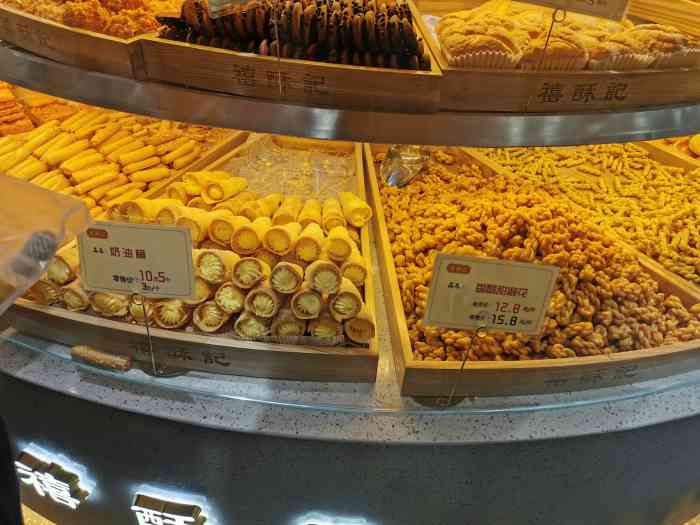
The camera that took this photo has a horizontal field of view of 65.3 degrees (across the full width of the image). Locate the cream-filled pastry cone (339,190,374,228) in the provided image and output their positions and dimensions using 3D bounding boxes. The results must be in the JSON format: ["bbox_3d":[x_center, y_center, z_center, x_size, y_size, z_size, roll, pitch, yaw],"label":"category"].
[{"bbox_3d":[0.003,-0.103,0.989,0.040,0.040,0.094,-8,30,-17],"label":"cream-filled pastry cone"}]

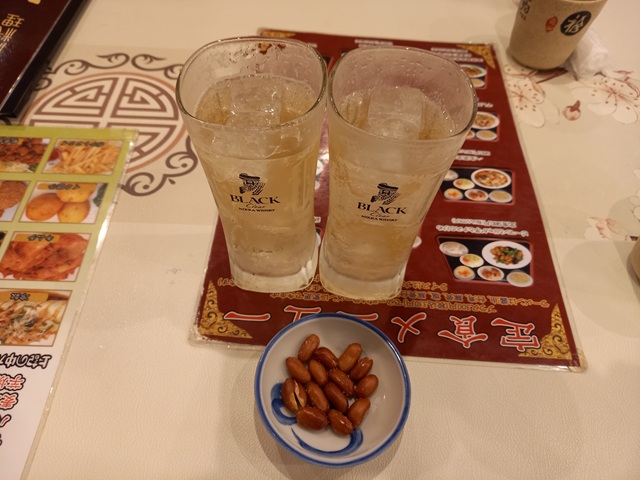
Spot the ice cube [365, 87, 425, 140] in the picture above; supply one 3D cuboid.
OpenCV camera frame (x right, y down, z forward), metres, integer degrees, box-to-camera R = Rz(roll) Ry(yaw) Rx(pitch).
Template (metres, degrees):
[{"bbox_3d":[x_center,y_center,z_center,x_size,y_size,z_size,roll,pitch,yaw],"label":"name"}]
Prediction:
[{"bbox_3d":[0.039,-0.064,0.246,0.027,0.026,0.025,7,56,2],"label":"ice cube"}]

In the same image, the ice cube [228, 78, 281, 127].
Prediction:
[{"bbox_3d":[-0.033,-0.067,0.248,0.026,0.026,0.026,-2,57,-4],"label":"ice cube"}]

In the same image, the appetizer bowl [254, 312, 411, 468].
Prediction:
[{"bbox_3d":[0.007,0.089,0.271,0.086,0.033,0.086,1,56,-2],"label":"appetizer bowl"}]

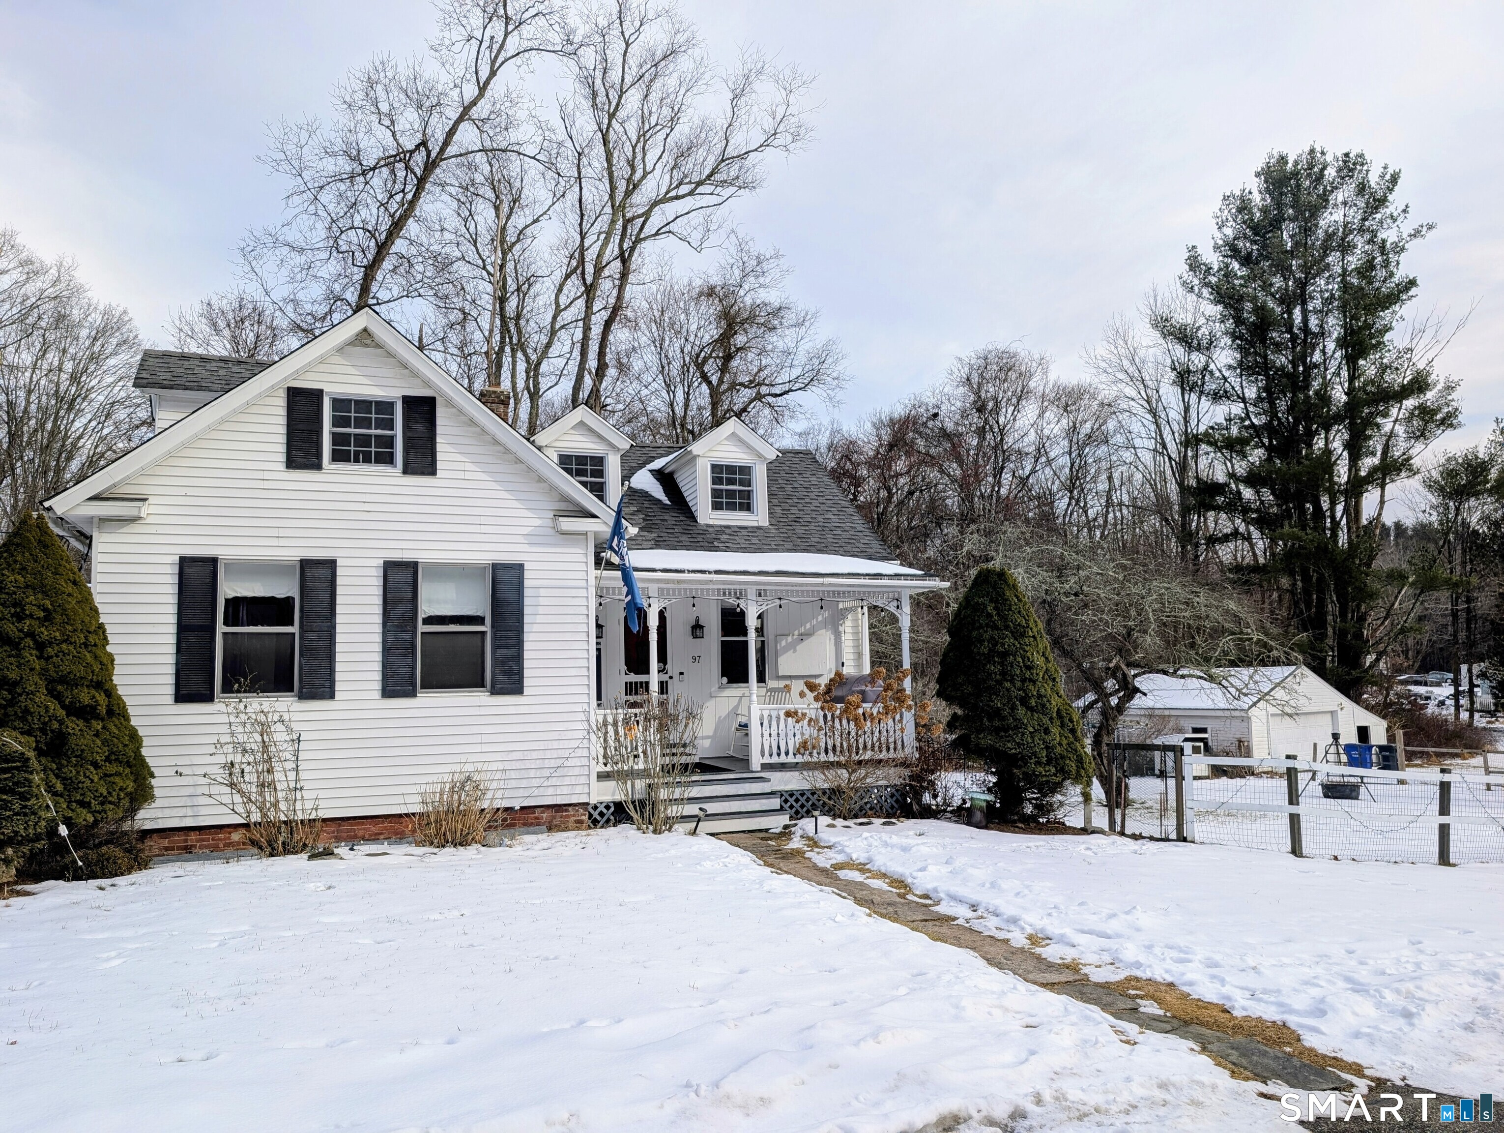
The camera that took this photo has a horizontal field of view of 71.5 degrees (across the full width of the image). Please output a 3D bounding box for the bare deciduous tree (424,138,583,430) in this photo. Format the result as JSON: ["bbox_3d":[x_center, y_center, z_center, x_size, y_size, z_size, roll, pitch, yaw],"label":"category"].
[{"bbox_3d":[-8.763,-4.407,36.584,6.000,22.376,6.000,0,-7,-14],"label":"bare deciduous tree"}]

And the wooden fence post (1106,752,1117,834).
[{"bbox_3d":[4.643,2.935,13.561,0.100,1.079,0.100,-6,-8,37],"label":"wooden fence post"}]

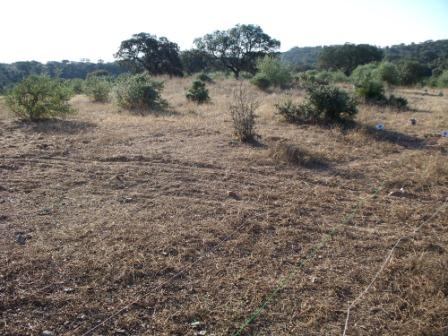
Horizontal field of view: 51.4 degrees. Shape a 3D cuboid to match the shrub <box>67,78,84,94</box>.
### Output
[{"bbox_3d":[-9.009,-4.947,28.167,1.056,0.911,0.950,0,12,0],"label":"shrub"}]

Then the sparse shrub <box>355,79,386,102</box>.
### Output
[{"bbox_3d":[6.805,-3.601,21.526,1.434,1.050,1.219,0,12,0],"label":"sparse shrub"}]

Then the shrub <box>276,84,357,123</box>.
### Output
[{"bbox_3d":[2.726,-1.908,13.612,2.267,1.047,1.474,0,12,0],"label":"shrub"}]

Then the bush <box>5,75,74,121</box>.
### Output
[{"bbox_3d":[-5.671,-2.169,14.171,2.065,1.323,1.755,0,12,0],"label":"bush"}]

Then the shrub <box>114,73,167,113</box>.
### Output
[{"bbox_3d":[-3.018,-2.726,16.689,1.807,1.361,1.626,0,12,0],"label":"shrub"}]

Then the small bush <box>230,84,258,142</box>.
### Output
[{"bbox_3d":[0.413,-1.149,9.745,0.609,1.177,0.578,0,12,0],"label":"small bush"}]

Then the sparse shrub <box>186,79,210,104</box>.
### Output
[{"bbox_3d":[-1.115,-3.343,20.258,1.012,1.077,0.962,0,12,0],"label":"sparse shrub"}]

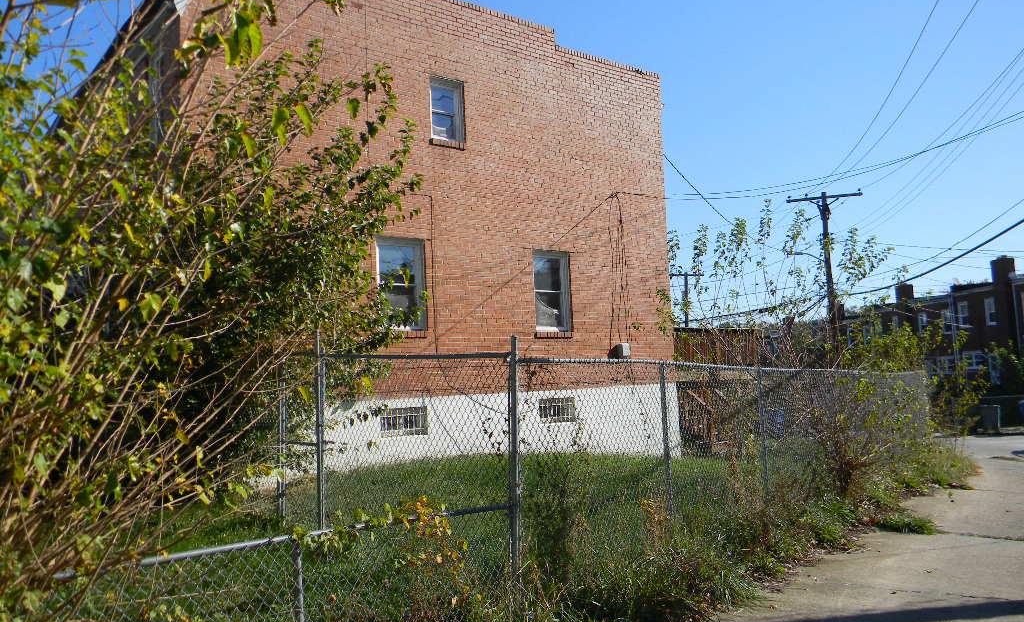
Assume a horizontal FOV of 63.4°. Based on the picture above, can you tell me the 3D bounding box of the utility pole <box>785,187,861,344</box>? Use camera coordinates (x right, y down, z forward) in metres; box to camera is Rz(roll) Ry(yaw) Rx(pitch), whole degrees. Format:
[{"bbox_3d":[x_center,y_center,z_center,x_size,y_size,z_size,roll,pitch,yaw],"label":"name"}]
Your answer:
[{"bbox_3d":[11.903,-0.057,30.609,2.700,8.800,0.350,-4,-5,11],"label":"utility pole"}]

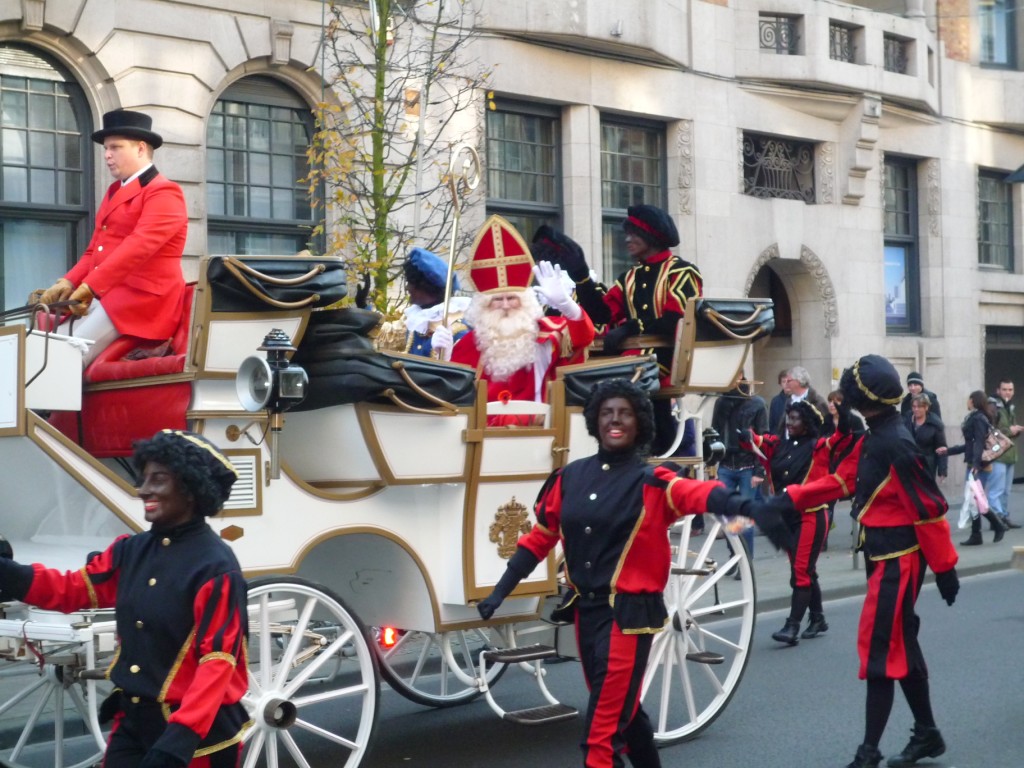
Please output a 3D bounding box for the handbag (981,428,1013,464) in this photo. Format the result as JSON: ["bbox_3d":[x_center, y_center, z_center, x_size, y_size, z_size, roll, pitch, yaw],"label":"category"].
[{"bbox_3d":[5.118,0.644,17.500,0.370,0.280,0.150,-18,-1,5],"label":"handbag"}]

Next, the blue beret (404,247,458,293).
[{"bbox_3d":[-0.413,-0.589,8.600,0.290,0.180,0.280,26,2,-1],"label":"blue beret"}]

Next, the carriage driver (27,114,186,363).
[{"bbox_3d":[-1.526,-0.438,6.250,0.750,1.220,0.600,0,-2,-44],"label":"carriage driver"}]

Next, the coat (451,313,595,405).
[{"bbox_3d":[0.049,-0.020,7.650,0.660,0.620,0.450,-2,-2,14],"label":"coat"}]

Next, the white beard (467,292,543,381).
[{"bbox_3d":[-0.034,-0.216,7.550,0.340,0.400,0.240,-1,-2,3],"label":"white beard"}]

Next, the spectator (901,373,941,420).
[{"bbox_3d":[4.421,0.748,17.992,0.540,1.750,0.360,-1,-1,14],"label":"spectator"}]

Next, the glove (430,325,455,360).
[{"bbox_3d":[-0.315,-0.188,7.500,0.100,0.165,0.110,-2,-2,18],"label":"glove"}]

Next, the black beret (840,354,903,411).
[{"bbox_3d":[1.640,0.002,7.600,0.280,0.270,0.270,-2,-1,30],"label":"black beret"}]

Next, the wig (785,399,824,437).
[{"bbox_3d":[2.048,0.242,11.600,0.270,0.260,0.260,-1,-1,-37],"label":"wig"}]

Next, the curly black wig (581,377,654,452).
[{"bbox_3d":[0.369,0.108,5.680,0.255,0.265,0.260,-1,-2,9],"label":"curly black wig"}]

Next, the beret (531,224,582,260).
[{"bbox_3d":[0.253,-0.786,9.200,0.290,0.170,0.280,18,-1,0],"label":"beret"}]

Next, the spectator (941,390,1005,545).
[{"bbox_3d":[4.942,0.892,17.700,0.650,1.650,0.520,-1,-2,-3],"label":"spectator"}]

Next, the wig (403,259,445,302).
[{"bbox_3d":[-0.444,-0.548,8.600,0.260,0.240,0.250,-1,-1,21],"label":"wig"}]

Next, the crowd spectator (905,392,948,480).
[{"bbox_3d":[4.389,0.912,17.800,0.540,1.610,0.360,-2,-2,29],"label":"crowd spectator"}]

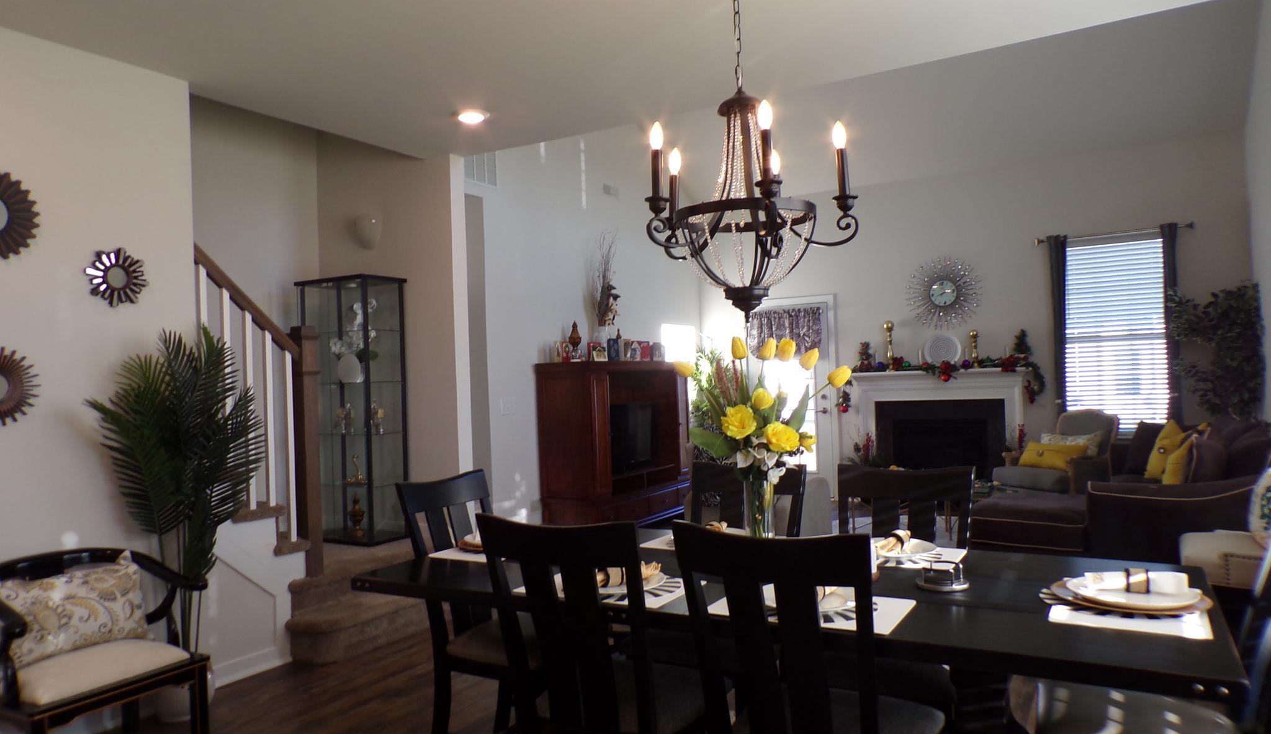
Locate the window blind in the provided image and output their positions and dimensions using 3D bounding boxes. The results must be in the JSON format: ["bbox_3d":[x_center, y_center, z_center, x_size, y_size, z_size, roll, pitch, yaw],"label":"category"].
[{"bbox_3d":[4.276,-0.286,7.863,0.815,1.740,0.060,-2,-1,30],"label":"window blind"}]

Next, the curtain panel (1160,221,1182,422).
[{"bbox_3d":[4.577,-0.041,7.478,0.150,2.340,0.100,-2,0,29],"label":"curtain panel"}]

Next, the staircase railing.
[{"bbox_3d":[-1.831,0.259,4.321,0.120,1.614,0.700,-2,-1,30],"label":"staircase railing"}]

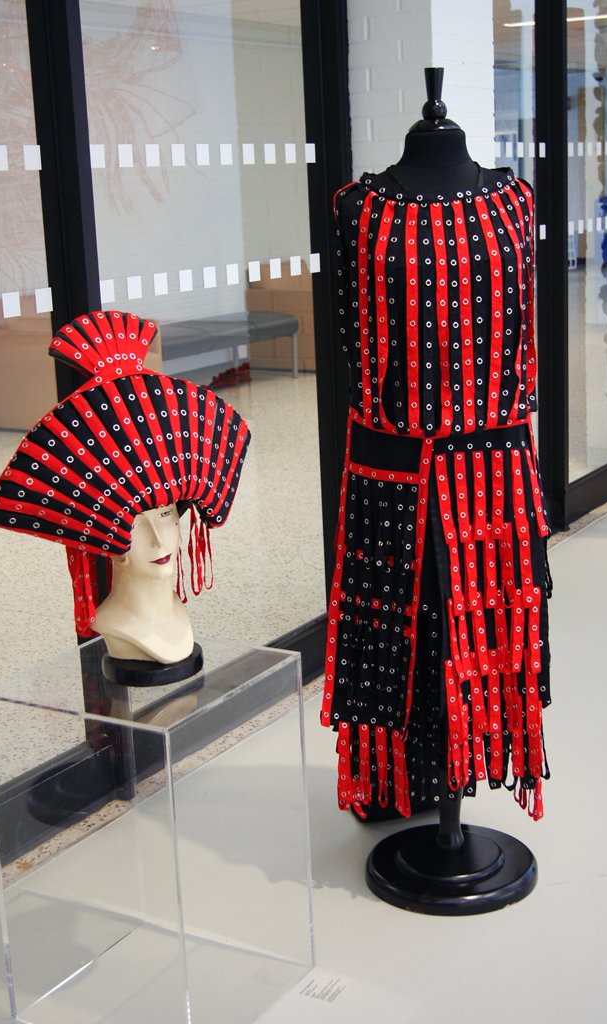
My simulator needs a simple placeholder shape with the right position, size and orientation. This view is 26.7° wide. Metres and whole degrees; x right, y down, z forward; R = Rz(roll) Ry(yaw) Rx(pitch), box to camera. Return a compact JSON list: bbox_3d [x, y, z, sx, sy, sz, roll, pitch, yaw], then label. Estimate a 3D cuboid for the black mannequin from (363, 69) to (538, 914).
[{"bbox_3d":[0.293,-0.021,2.667,0.400,1.710,0.385,-4,14,-4],"label":"black mannequin"}]

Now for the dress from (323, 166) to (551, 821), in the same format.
[{"bbox_3d":[0.268,-0.004,2.668,0.460,1.370,0.340,-4,14,-4],"label":"dress"}]

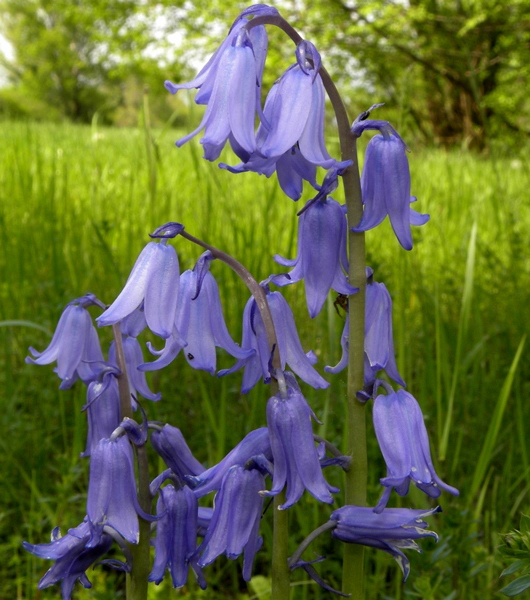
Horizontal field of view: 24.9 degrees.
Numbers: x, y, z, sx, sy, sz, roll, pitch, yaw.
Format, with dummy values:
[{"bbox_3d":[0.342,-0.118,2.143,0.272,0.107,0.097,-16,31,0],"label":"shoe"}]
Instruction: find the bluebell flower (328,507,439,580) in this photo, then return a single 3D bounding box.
[{"bbox_3d":[0.025,0.050,0.253,0.023,0.013,0.013,12,0,0],"label":"bluebell flower"}]

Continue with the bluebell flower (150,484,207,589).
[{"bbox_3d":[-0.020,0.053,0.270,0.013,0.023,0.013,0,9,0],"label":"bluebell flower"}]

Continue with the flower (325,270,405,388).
[{"bbox_3d":[0.023,0.007,0.276,0.017,0.026,0.017,2,9,0],"label":"flower"}]

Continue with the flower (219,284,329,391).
[{"bbox_3d":[0.002,0.009,0.273,0.024,0.023,0.020,-3,9,0],"label":"flower"}]

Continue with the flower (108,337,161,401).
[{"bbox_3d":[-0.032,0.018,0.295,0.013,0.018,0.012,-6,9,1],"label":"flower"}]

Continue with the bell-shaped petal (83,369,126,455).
[{"bbox_3d":[-0.035,0.026,0.268,0.013,0.022,0.013,-1,9,0],"label":"bell-shaped petal"}]

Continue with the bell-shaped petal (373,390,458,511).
[{"bbox_3d":[0.032,0.032,0.262,0.016,0.025,0.016,-11,9,0],"label":"bell-shaped petal"}]

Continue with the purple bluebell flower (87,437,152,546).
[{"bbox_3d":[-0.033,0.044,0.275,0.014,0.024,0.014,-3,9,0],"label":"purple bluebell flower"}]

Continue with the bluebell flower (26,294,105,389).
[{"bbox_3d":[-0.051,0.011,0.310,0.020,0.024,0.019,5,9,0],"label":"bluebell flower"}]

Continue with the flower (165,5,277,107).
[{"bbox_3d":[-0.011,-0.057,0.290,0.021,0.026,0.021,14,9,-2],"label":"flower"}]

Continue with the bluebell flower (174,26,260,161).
[{"bbox_3d":[-0.011,-0.047,0.276,0.017,0.029,0.016,9,9,-1],"label":"bluebell flower"}]

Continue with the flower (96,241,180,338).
[{"bbox_3d":[-0.029,-0.002,0.272,0.017,0.022,0.016,12,9,-2],"label":"flower"}]

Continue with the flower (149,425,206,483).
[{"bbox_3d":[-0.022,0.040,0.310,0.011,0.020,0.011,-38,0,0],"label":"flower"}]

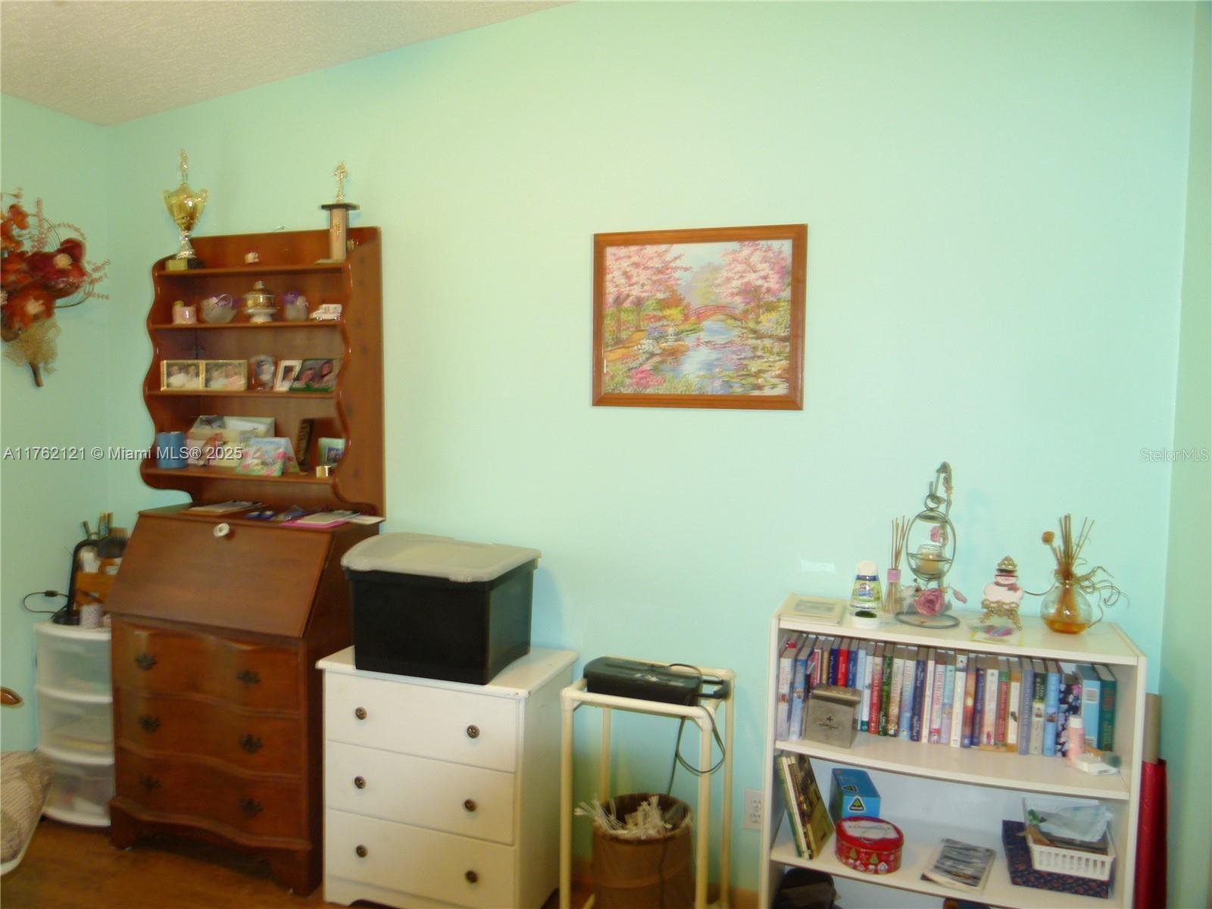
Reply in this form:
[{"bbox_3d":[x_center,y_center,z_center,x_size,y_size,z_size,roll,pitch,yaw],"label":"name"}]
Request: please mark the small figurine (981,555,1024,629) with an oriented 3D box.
[{"bbox_3d":[0.940,0.320,2.075,0.096,0.166,0.068,3,4,30],"label":"small figurine"}]

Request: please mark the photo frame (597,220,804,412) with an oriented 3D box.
[{"bbox_3d":[0.245,-0.370,2.397,0.595,0.486,0.025,2,4,20],"label":"photo frame"}]

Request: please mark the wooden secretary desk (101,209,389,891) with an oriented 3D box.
[{"bbox_3d":[-1.097,0.249,2.686,0.752,1.912,0.430,2,4,20],"label":"wooden secretary desk"}]

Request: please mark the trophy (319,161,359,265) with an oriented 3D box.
[{"bbox_3d":[-0.786,-0.713,2.596,0.090,0.295,0.088,1,4,4],"label":"trophy"}]

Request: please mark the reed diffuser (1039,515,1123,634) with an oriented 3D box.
[{"bbox_3d":[1.099,0.276,2.021,0.190,0.270,0.140,2,4,20],"label":"reed diffuser"}]

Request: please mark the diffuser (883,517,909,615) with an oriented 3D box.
[{"bbox_3d":[0.728,0.274,2.180,0.060,0.240,0.058,2,4,20],"label":"diffuser"}]

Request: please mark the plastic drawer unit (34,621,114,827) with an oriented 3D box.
[{"bbox_3d":[-1.663,0.865,2.963,0.345,0.628,0.375,2,4,20],"label":"plastic drawer unit"}]

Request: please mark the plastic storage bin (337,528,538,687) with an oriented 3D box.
[{"bbox_3d":[-0.424,0.407,2.356,0.435,0.310,0.335,2,4,20],"label":"plastic storage bin"}]

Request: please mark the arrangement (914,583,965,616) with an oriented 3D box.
[{"bbox_3d":[0.808,0.356,2.120,0.125,0.076,0.090,2,4,20],"label":"arrangement"}]

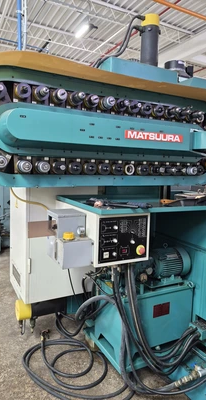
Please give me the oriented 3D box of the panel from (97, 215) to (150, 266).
[{"bbox_3d":[0.126,0.245,1.684,0.385,0.312,0.060,-1,7,-27],"label":"panel"}]

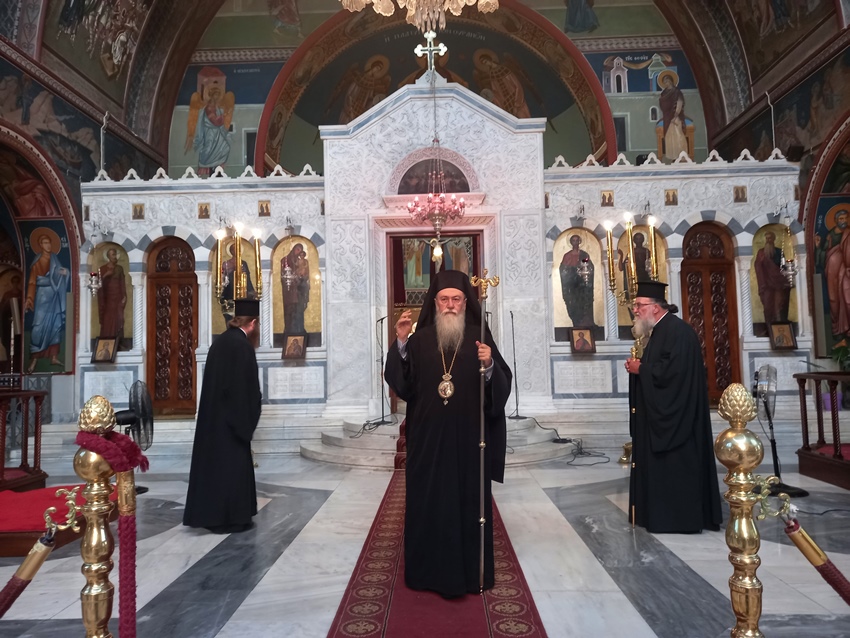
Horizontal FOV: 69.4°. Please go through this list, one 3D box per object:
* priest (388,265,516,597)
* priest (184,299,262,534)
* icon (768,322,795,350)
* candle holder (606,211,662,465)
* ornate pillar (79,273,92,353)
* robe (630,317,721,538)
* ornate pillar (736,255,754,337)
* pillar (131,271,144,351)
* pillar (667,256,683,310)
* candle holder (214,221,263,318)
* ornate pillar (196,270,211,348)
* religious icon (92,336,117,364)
[{"bbox_3d":[0.116,0.609,3.567,0.690,1.800,0.500,-1,-4,1],"label":"priest"},{"bbox_3d":[-1.661,0.761,5.066,0.560,1.842,0.550,2,-5,-41],"label":"priest"},{"bbox_3d":[5.256,0.257,9.003,0.345,0.405,0.040,-1,-22,1],"label":"icon"},{"bbox_3d":[2.589,0.184,7.567,0.620,3.067,0.560,-1,-4,1],"label":"candle holder"},{"bbox_3d":[-5.199,-0.102,9.411,0.190,1.215,0.180,-1,-4,1],"label":"ornate pillar"},{"bbox_3d":[1.855,0.751,4.639,0.640,1.580,0.570,-2,-4,18],"label":"robe"},{"bbox_3d":[4.879,-0.336,9.320,0.180,1.233,0.180,-1,-3,1],"label":"ornate pillar"},{"bbox_3d":[-4.449,-0.103,9.536,0.180,1.246,0.180,-1,-3,1],"label":"pillar"},{"bbox_3d":[3.767,-0.314,9.198,0.190,1.241,0.180,-1,-4,1],"label":"pillar"},{"bbox_3d":[-2.369,0.296,7.807,0.620,3.133,0.600,-1,-3,1],"label":"candle holder"},{"bbox_3d":[-3.375,-0.140,9.367,0.190,1.194,0.180,-1,-4,1],"label":"ornate pillar"},{"bbox_3d":[-4.828,0.468,9.260,0.340,0.410,0.050,-1,-23,1],"label":"religious icon"}]

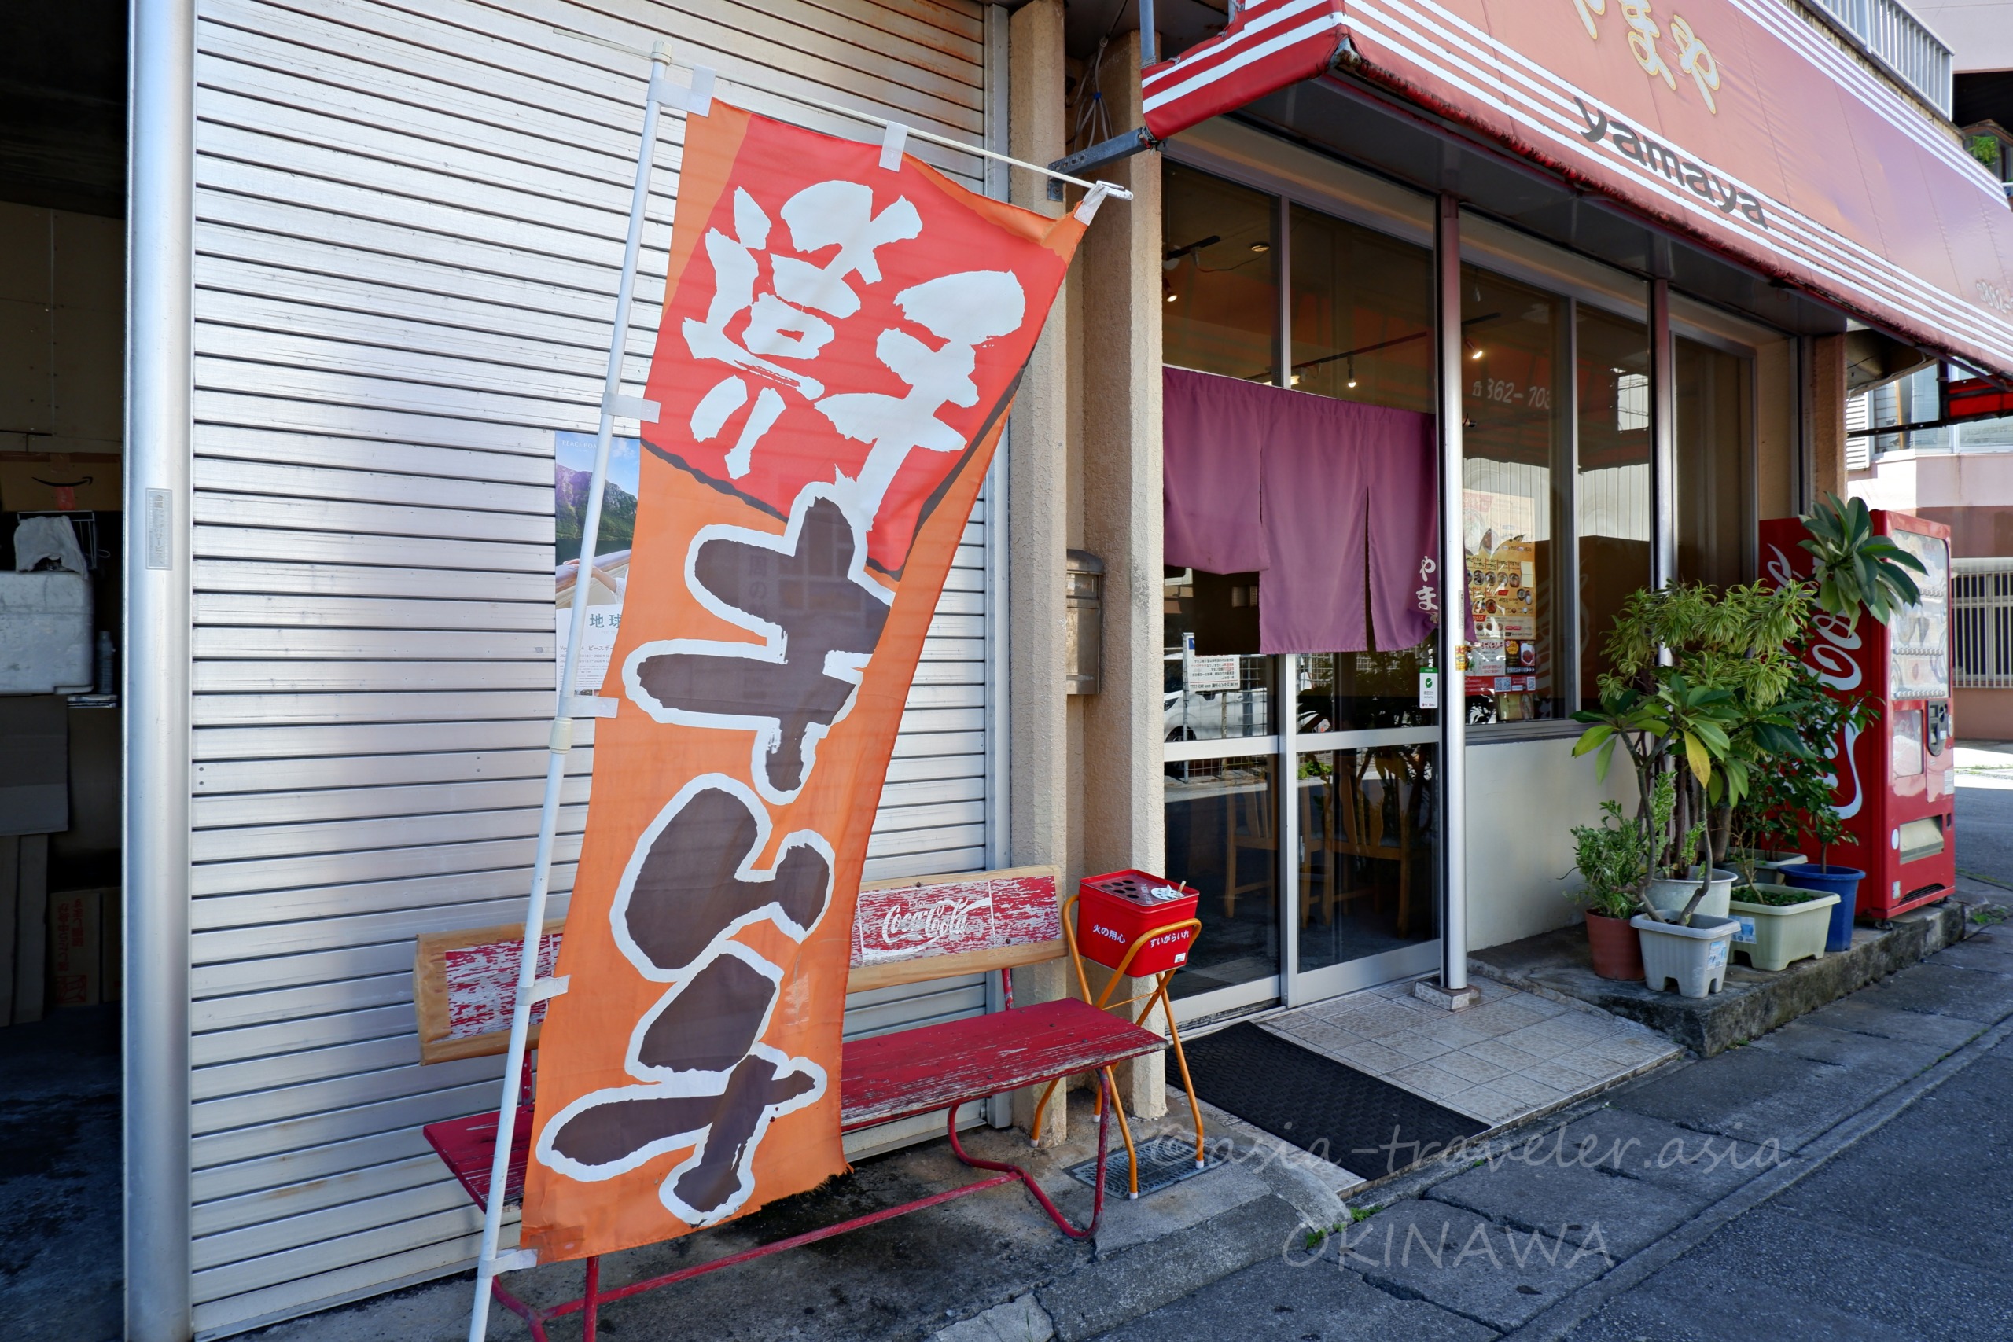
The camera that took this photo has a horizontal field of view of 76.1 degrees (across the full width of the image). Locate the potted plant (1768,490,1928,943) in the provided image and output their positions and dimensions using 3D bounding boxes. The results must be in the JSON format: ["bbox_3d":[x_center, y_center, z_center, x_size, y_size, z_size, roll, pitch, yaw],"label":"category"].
[{"bbox_3d":[3.447,0.201,5.276,0.480,1.852,0.460,0,0,-38],"label":"potted plant"}]

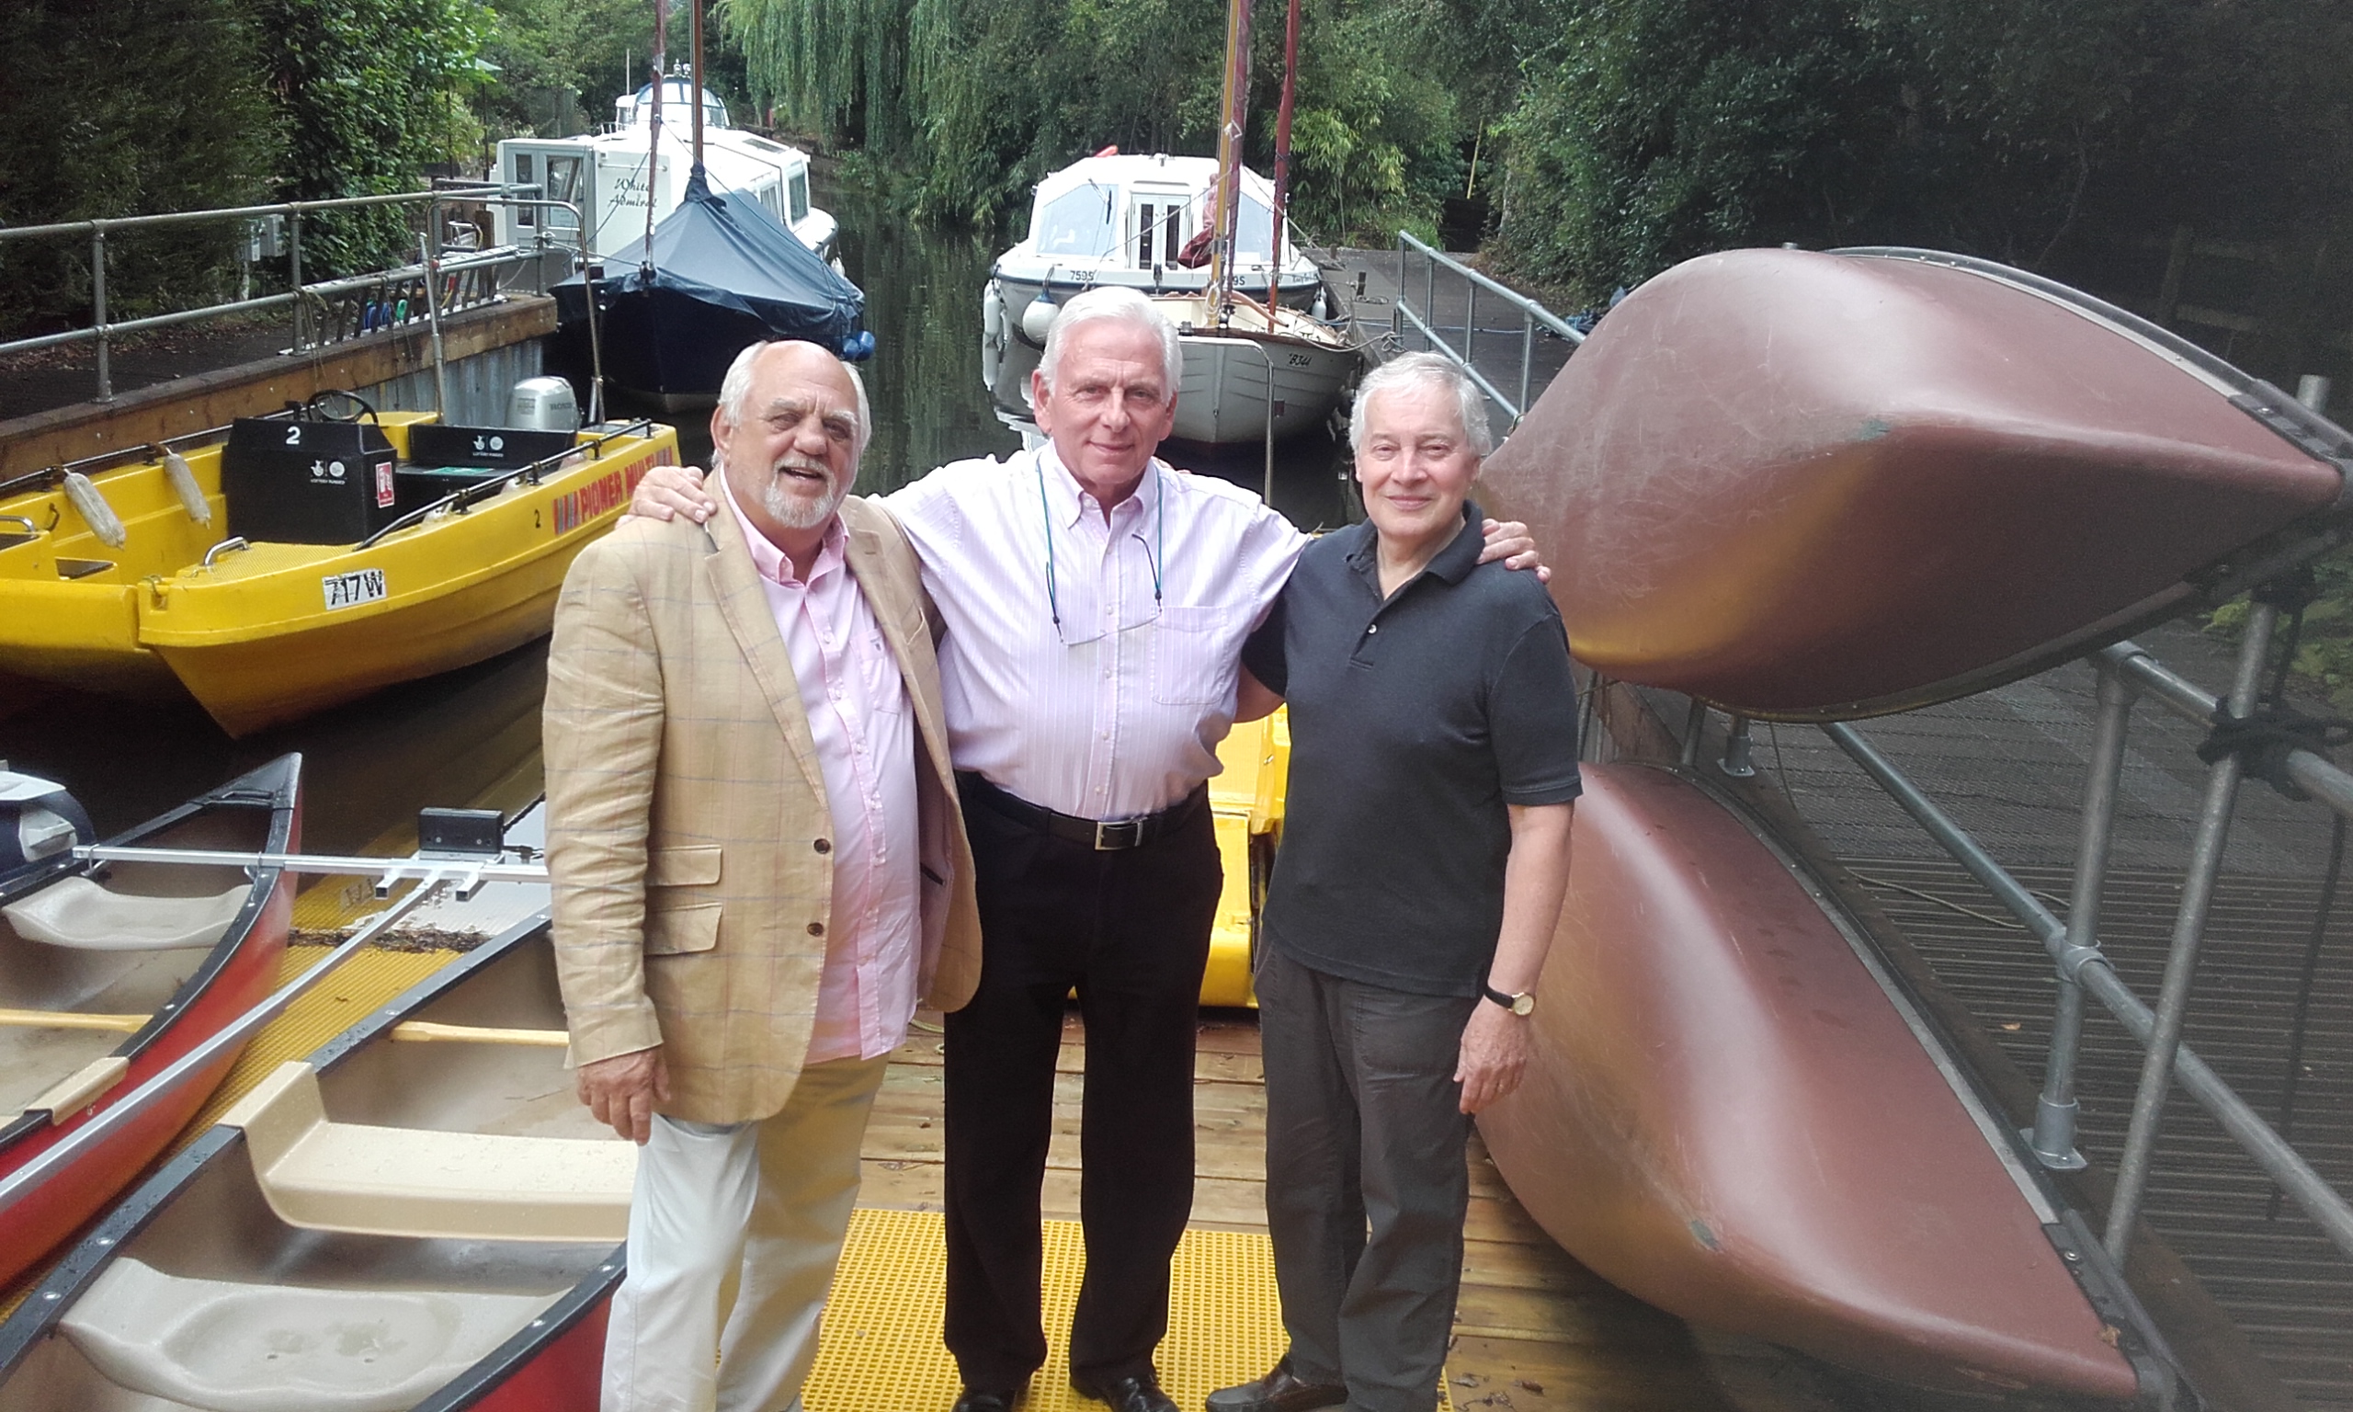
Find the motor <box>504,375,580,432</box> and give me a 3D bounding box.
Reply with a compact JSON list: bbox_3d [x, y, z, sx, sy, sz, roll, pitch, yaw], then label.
[{"bbox_3d":[-3.972,-1.442,12.475,0.390,1.250,0.640,5,17,10],"label":"motor"}]

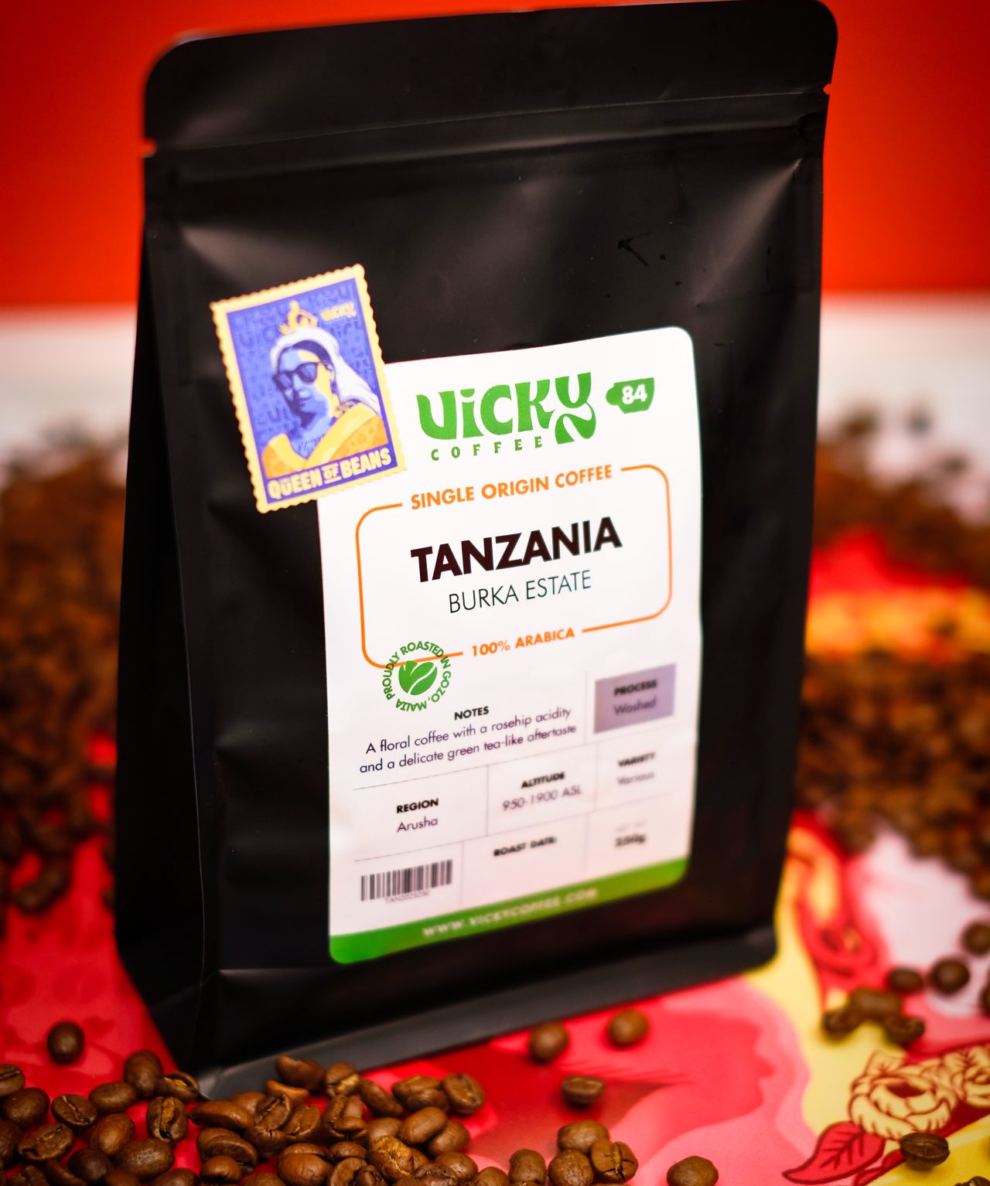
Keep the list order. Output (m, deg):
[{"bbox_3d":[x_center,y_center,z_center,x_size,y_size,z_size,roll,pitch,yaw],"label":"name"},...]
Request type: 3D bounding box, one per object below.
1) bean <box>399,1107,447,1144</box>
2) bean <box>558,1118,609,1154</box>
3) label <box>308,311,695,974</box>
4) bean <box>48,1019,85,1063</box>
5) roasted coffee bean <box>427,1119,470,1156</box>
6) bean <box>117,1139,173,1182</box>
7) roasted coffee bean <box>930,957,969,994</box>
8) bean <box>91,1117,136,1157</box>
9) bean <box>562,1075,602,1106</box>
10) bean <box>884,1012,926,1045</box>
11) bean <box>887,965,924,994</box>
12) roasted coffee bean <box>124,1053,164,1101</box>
[{"bbox_3d":[-0.014,0.106,0.436,0.008,0.006,0.011,25,35,38],"label":"bean"},{"bbox_3d":[0.017,0.107,0.430,0.010,0.006,0.008,0,24,-2],"label":"bean"},{"bbox_3d":[0.004,0.011,0.429,0.080,0.122,0.003,-11,24,-24],"label":"label"},{"bbox_3d":[-0.090,0.094,0.457,0.007,0.006,0.011,-8,29,-18],"label":"bean"},{"bbox_3d":[-0.009,0.106,0.425,0.008,0.006,0.011,1,21,28],"label":"roasted coffee bean"},{"bbox_3d":[-0.066,0.108,0.416,0.011,0.006,0.008,-4,27,-12],"label":"bean"},{"bbox_3d":[0.102,0.086,0.489,0.008,0.006,0.010,11,28,18],"label":"roasted coffee bean"},{"bbox_3d":[-0.075,0.106,0.427,0.008,0.006,0.009,7,47,14],"label":"bean"},{"bbox_3d":[0.018,0.101,0.444,0.009,0.006,0.008,1,13,0],"label":"bean"},{"bbox_3d":[0.087,0.093,0.464,0.009,0.005,0.007,-6,30,6],"label":"bean"},{"bbox_3d":[0.092,0.086,0.487,0.008,0.005,0.007,8,28,12],"label":"bean"},{"bbox_3d":[-0.072,0.099,0.446,0.008,0.006,0.011,-8,46,-19],"label":"roasted coffee bean"}]

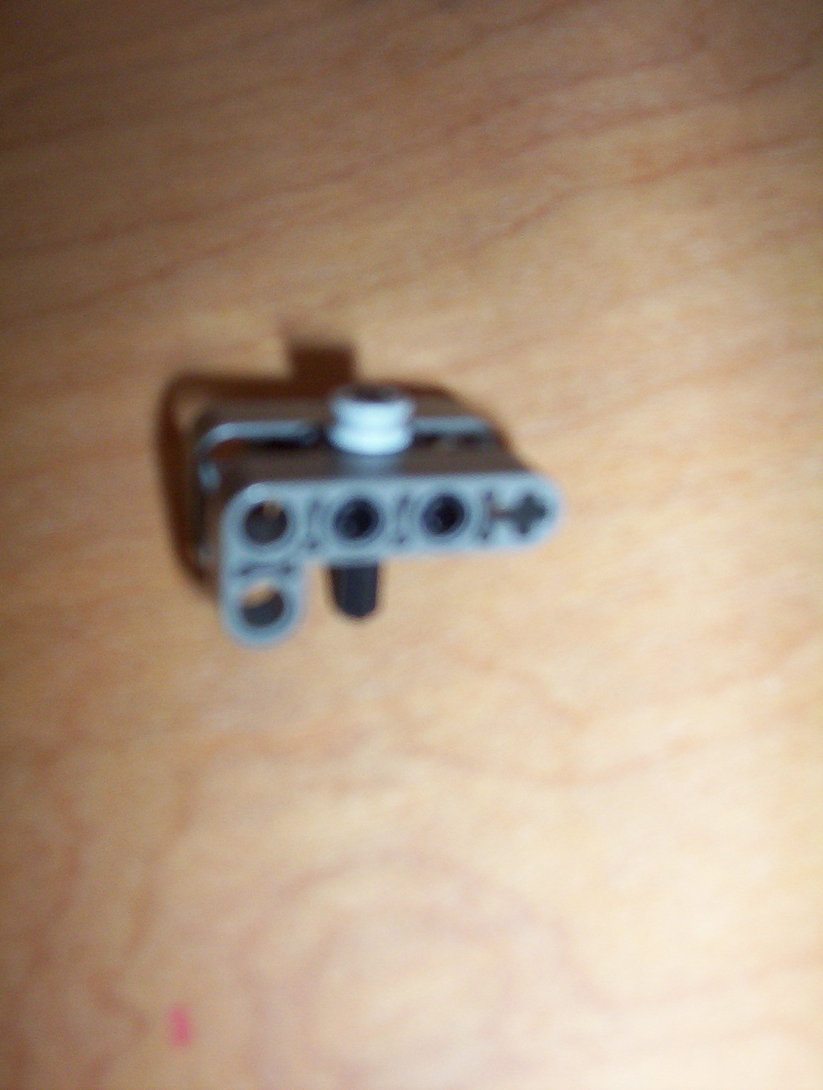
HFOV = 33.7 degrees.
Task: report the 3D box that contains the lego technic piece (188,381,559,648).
[{"bbox_3d":[-0.005,-0.003,0.133,0.031,0.024,0.024,-3,24,-17],"label":"lego technic piece"}]

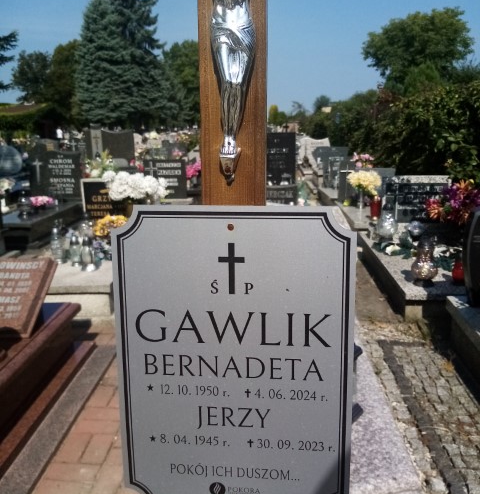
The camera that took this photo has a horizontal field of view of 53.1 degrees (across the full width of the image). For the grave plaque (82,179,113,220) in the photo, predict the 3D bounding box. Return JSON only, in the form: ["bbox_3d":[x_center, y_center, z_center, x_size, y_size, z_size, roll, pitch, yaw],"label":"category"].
[{"bbox_3d":[-1.389,-0.488,5.097,0.546,0.488,0.100,1,15,3],"label":"grave plaque"}]

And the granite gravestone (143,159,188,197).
[{"bbox_3d":[-1.049,-0.963,6.834,0.621,0.563,0.100,1,15,3],"label":"granite gravestone"}]

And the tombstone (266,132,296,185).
[{"bbox_3d":[0.538,-1.250,6.870,0.517,0.755,0.120,1,15,3],"label":"tombstone"}]

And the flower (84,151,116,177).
[{"bbox_3d":[-1.782,-1.039,6.140,0.409,0.405,0.340,1,15,3],"label":"flower"}]

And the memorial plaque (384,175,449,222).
[{"bbox_3d":[1.890,-0.510,5.154,0.710,0.524,0.120,1,15,3],"label":"memorial plaque"}]

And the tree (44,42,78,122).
[{"bbox_3d":[-16.524,-15.090,45.650,4.356,8.221,4.356,1,15,3],"label":"tree"}]

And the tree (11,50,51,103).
[{"bbox_3d":[-21.221,-16.040,49.536,4.500,8.044,4.500,1,15,3],"label":"tree"}]

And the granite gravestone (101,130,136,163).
[{"bbox_3d":[-2.603,-2.121,10.300,0.720,0.760,0.140,1,14,3],"label":"granite gravestone"}]

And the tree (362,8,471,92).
[{"bbox_3d":[10.395,-10.056,28.364,6.522,7.445,6.522,1,15,3],"label":"tree"}]

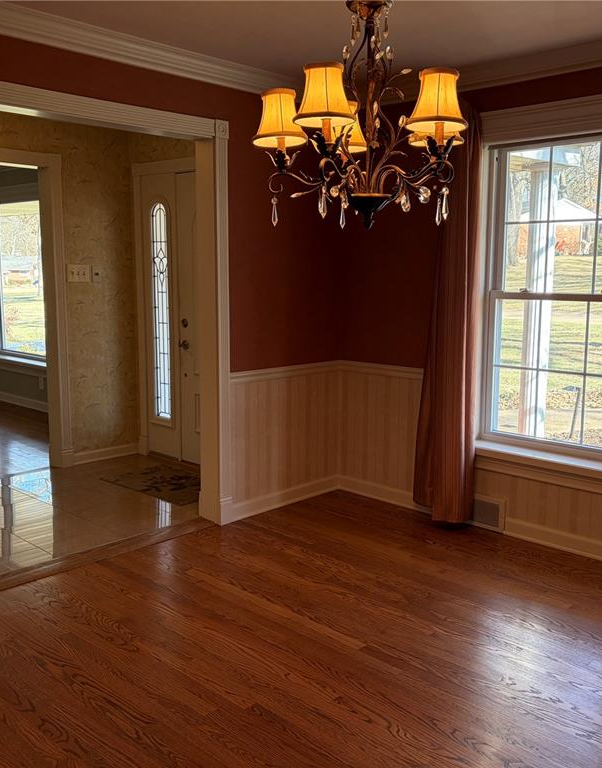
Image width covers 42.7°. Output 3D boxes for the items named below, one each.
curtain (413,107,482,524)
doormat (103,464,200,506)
[{"bbox_3d":[0.805,-0.364,4.160,0.398,2.234,0.136,9,12,43],"label":"curtain"},{"bbox_3d":[-0.854,0.650,5.070,0.872,0.012,0.536,9,12,43],"label":"doormat"}]

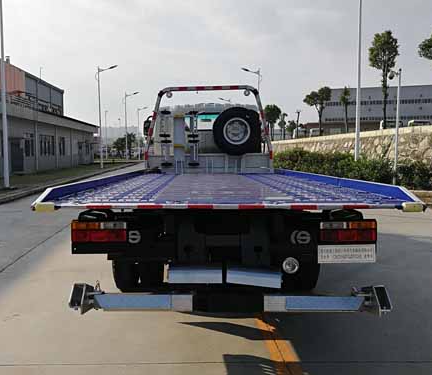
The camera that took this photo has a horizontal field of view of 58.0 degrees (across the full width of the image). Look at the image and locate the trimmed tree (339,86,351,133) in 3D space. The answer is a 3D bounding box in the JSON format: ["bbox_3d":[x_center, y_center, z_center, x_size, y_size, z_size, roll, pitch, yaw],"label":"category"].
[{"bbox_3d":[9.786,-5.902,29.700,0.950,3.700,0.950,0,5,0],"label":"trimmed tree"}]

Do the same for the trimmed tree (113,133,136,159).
[{"bbox_3d":[-17.596,-7.981,75.000,4.500,5.200,4.400,0,5,0],"label":"trimmed tree"}]

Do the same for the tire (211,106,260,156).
[{"bbox_3d":[0.357,-0.954,6.600,0.800,0.800,0.220,0,5,-3],"label":"tire"}]

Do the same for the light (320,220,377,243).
[{"bbox_3d":[0.975,0.323,2.860,0.405,0.160,0.100,0,5,-3],"label":"light"}]

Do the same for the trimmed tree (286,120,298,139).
[{"bbox_3d":[11.377,-8.551,58.000,1.750,3.000,1.750,0,5,0],"label":"trimmed tree"}]

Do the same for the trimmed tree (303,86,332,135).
[{"bbox_3d":[8.979,-6.723,34.500,2.500,4.400,2.400,0,5,0],"label":"trimmed tree"}]

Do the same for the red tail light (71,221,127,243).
[{"bbox_3d":[-0.841,0.316,2.800,0.395,0.158,0.100,0,5,-3],"label":"red tail light"}]

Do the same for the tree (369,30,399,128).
[{"bbox_3d":[10.522,-6.659,24.500,1.900,6.400,1.900,0,5,0],"label":"tree"}]

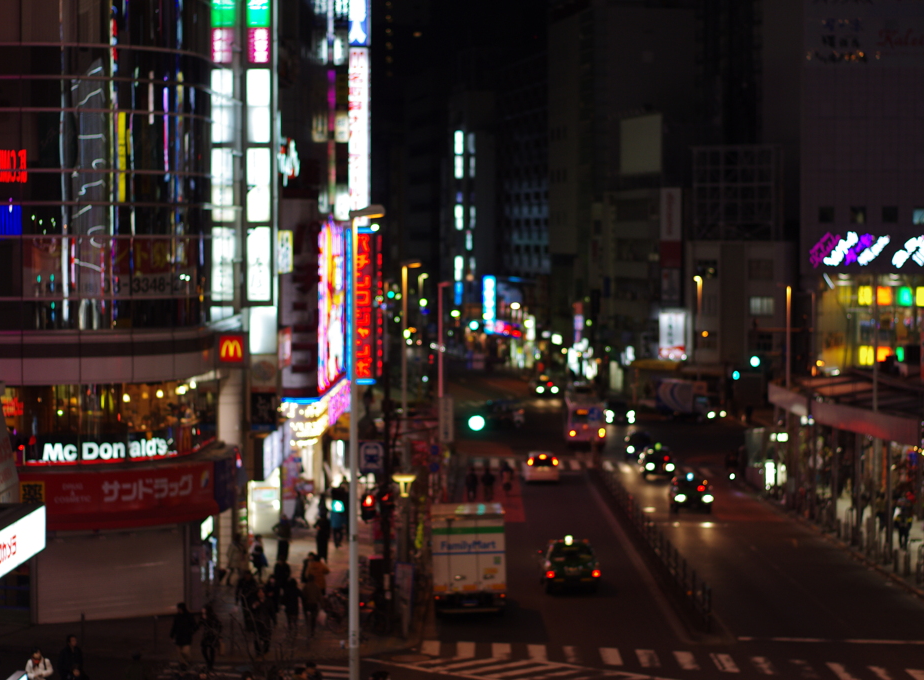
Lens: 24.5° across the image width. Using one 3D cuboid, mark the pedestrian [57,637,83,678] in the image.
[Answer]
[{"bbox_3d":[-8.765,7.466,47.700,0.540,1.720,0.360,-1,3,-24],"label":"pedestrian"}]

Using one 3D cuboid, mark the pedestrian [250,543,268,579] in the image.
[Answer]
[{"bbox_3d":[-6.793,7.346,71.300,0.450,1.620,0.520,1,2,24],"label":"pedestrian"}]

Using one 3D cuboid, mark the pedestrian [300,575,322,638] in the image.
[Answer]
[{"bbox_3d":[-4.083,7.243,57.800,0.550,1.690,0.420,0,3,-6],"label":"pedestrian"}]

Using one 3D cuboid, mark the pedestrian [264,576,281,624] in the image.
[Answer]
[{"bbox_3d":[-5.248,7.283,59.000,0.480,1.580,0.380,0,3,-6],"label":"pedestrian"}]

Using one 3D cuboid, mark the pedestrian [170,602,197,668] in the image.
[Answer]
[{"bbox_3d":[-7.412,7.864,56.700,0.600,1.730,0.470,1,2,30],"label":"pedestrian"}]

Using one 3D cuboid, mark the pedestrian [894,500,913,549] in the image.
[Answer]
[{"bbox_3d":[15.811,6.607,76.300,0.580,1.730,0.400,0,3,0],"label":"pedestrian"}]

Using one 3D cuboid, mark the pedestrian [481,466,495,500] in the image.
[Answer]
[{"bbox_3d":[1.208,6.691,99.000,0.520,1.660,0.380,0,3,0],"label":"pedestrian"}]

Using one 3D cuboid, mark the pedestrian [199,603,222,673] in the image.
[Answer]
[{"bbox_3d":[-6.693,7.877,56.700,0.560,1.720,0.450,1,2,27],"label":"pedestrian"}]

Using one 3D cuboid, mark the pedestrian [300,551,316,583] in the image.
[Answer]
[{"bbox_3d":[-4.727,7.498,66.700,0.520,1.660,0.420,0,2,-18],"label":"pedestrian"}]

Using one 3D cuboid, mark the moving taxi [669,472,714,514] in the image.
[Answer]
[{"bbox_3d":[10.169,6.741,94.000,1.700,1.550,4.600,1,2,0],"label":"moving taxi"}]

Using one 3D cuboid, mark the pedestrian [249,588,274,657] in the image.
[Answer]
[{"bbox_3d":[-5.486,7.703,58.300,0.600,1.780,0.480,0,2,0],"label":"pedestrian"}]

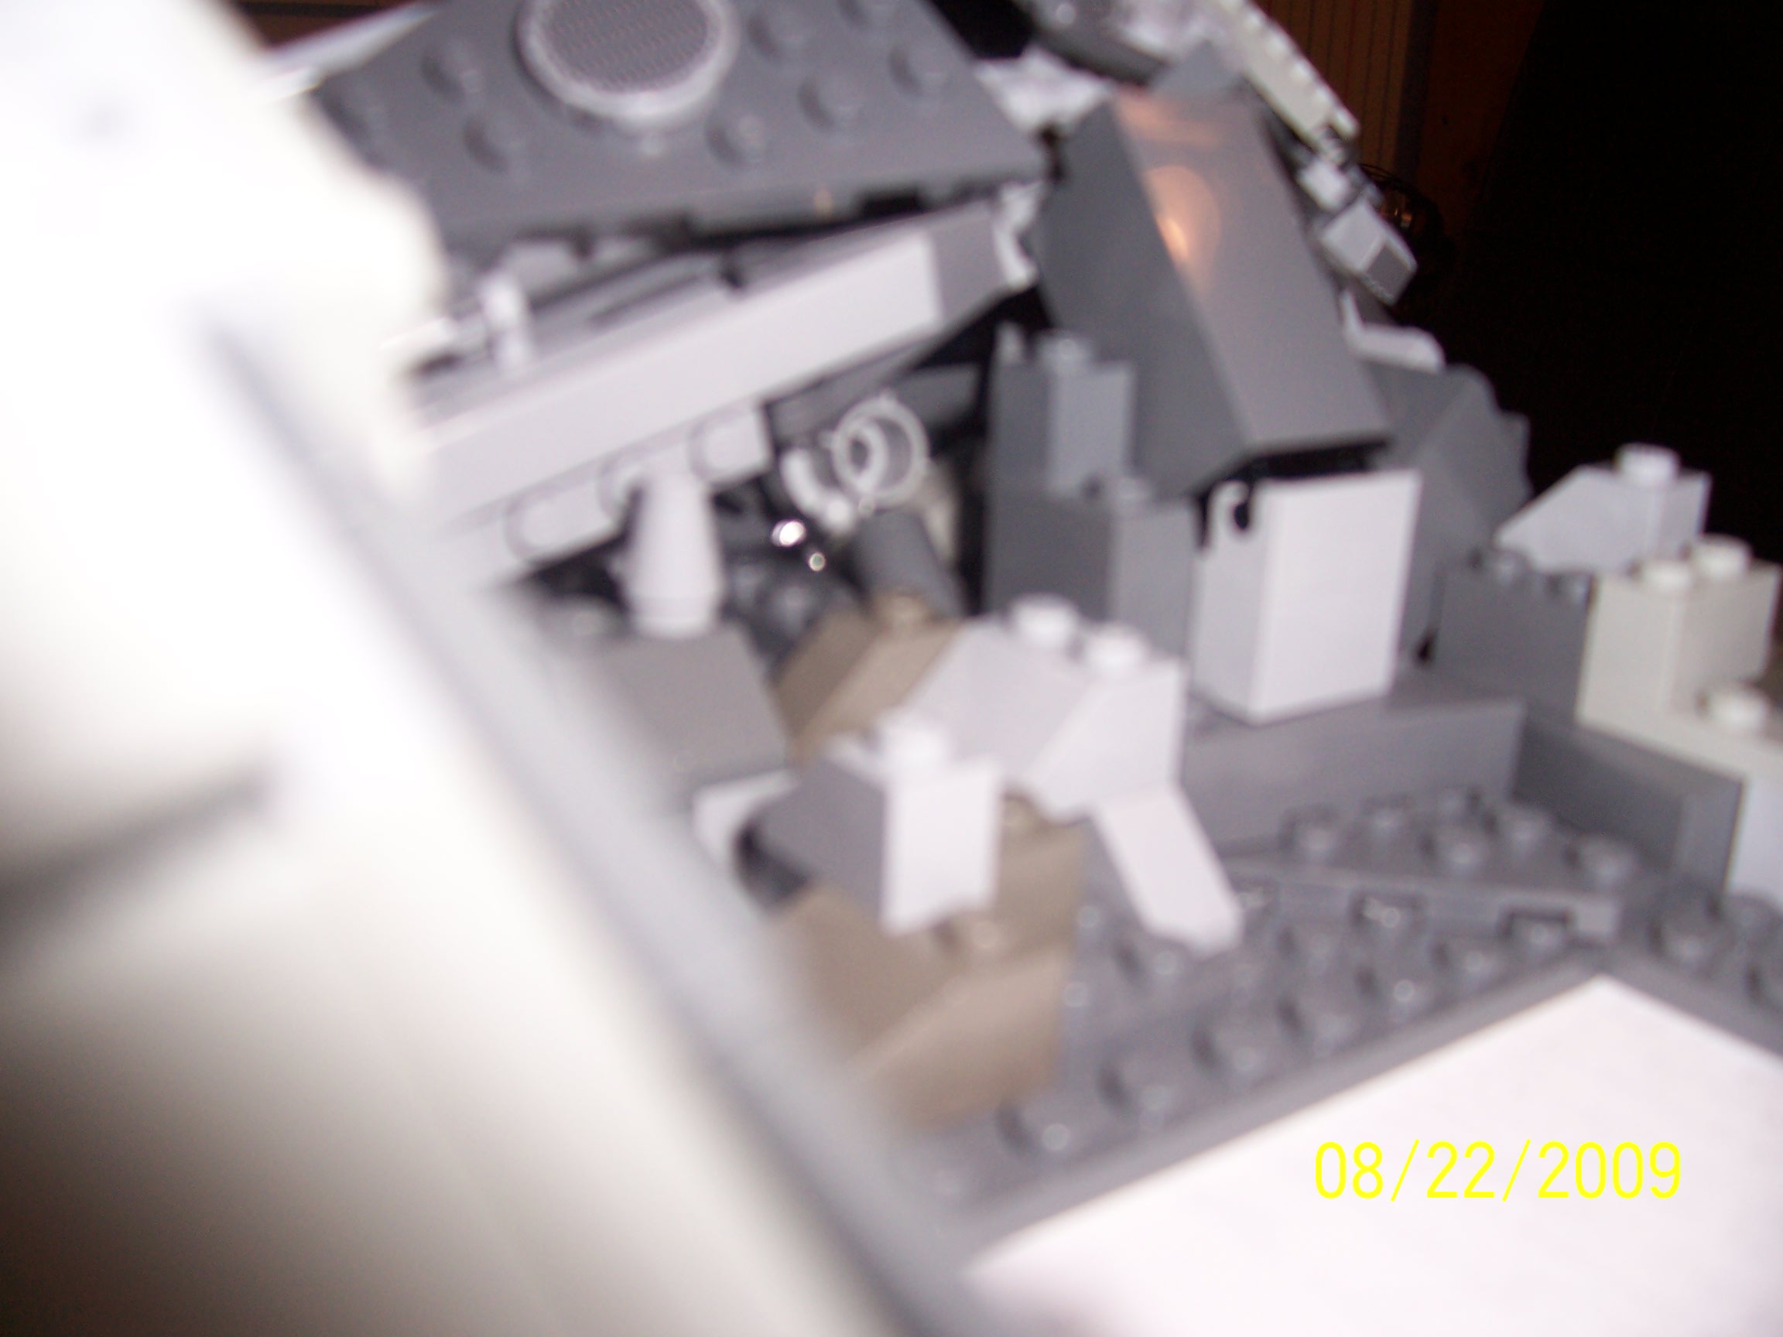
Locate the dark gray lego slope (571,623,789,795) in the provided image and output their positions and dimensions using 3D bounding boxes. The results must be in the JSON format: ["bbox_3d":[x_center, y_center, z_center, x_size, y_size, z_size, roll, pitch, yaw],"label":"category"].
[{"bbox_3d":[-0.019,0.002,0.141,0.016,0.011,0.016,-12,23,-33],"label":"dark gray lego slope"}]

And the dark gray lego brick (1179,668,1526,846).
[{"bbox_3d":[0.035,0.008,0.147,0.032,0.010,0.016,-10,22,-28],"label":"dark gray lego brick"}]

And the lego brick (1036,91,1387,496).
[{"bbox_3d":[0.025,-0.030,0.145,0.016,0.030,0.016,-11,-13,-33],"label":"lego brick"}]

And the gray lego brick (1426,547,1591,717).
[{"bbox_3d":[0.061,-0.005,0.160,0.016,0.011,0.016,-14,24,-32],"label":"gray lego brick"}]

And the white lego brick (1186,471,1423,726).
[{"bbox_3d":[0.034,-0.007,0.145,0.016,0.019,0.008,-12,23,-33],"label":"white lego brick"}]

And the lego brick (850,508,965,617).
[{"bbox_3d":[-0.001,-0.010,0.173,0.008,0.011,0.016,-12,23,-33],"label":"lego brick"}]

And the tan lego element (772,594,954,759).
[{"bbox_3d":[-0.003,0.001,0.135,0.016,0.011,0.008,-11,21,-33],"label":"tan lego element"}]

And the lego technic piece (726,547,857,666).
[{"bbox_3d":[-0.010,-0.005,0.175,0.012,0.010,0.015,-12,23,-33],"label":"lego technic piece"}]

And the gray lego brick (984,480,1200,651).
[{"bbox_3d":[0.016,-0.010,0.140,0.008,0.012,0.016,-11,21,-33],"label":"gray lego brick"}]

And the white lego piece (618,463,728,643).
[{"bbox_3d":[-0.018,-0.009,0.143,0.008,0.011,0.008,1,19,0],"label":"white lego piece"}]

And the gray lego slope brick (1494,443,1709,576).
[{"bbox_3d":[0.066,-0.015,0.163,0.008,0.011,0.016,-12,23,-33],"label":"gray lego slope brick"}]

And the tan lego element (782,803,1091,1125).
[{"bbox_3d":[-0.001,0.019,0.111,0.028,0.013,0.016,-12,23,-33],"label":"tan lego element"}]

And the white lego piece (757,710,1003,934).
[{"bbox_3d":[-0.002,0.008,0.113,0.008,0.011,0.016,-11,21,-33],"label":"white lego piece"}]

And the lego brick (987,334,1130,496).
[{"bbox_3d":[0.014,-0.021,0.143,0.008,0.011,0.008,-12,23,-33],"label":"lego brick"}]

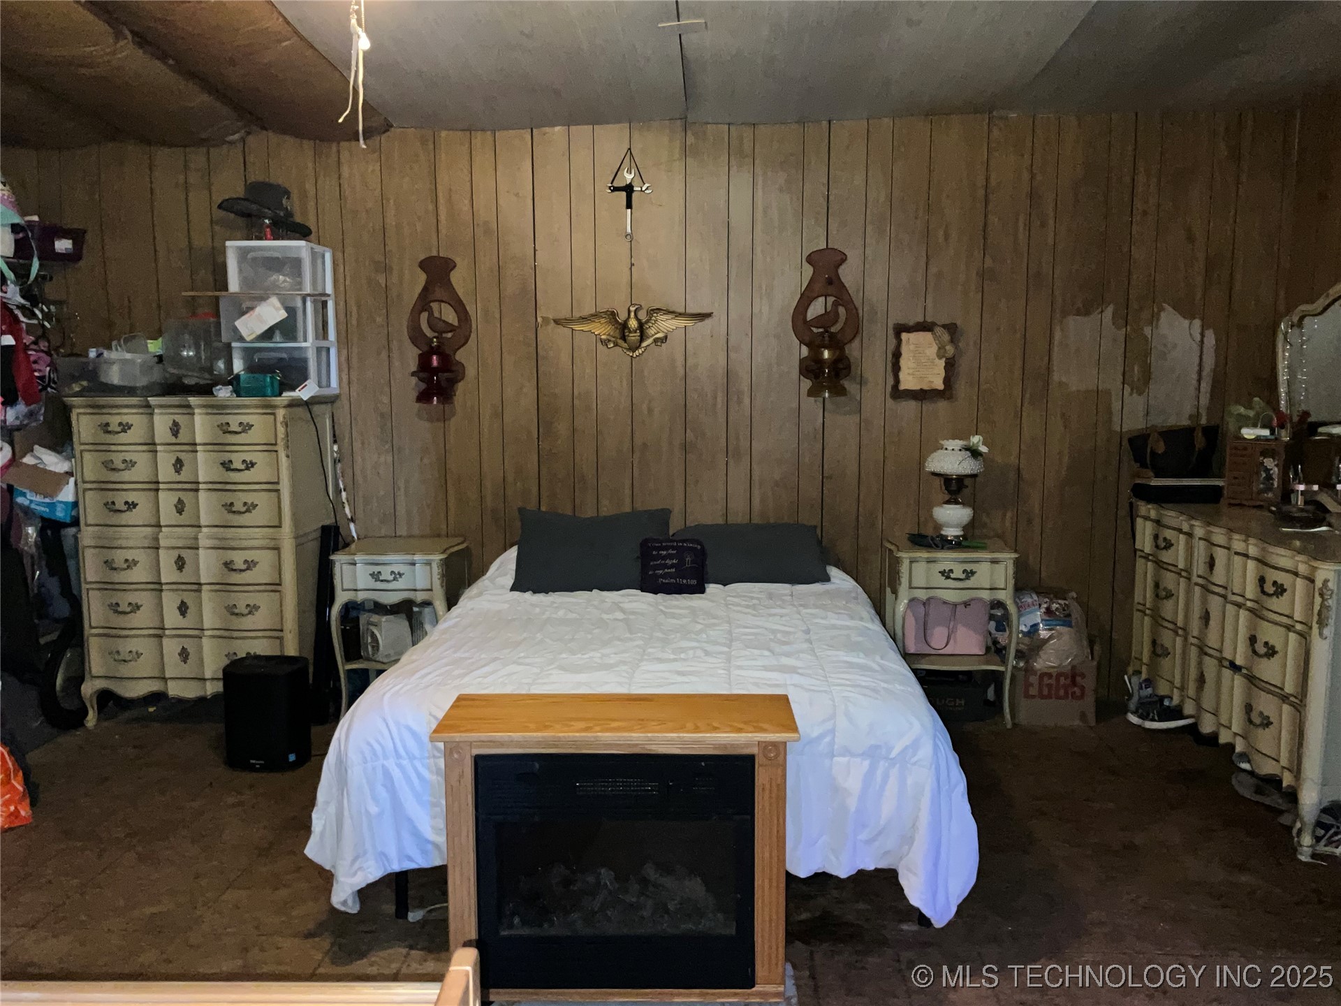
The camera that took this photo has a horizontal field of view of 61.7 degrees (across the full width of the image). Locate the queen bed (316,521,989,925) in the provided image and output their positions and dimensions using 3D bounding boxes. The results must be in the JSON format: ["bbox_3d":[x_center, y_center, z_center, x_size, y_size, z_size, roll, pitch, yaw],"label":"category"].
[{"bbox_3d":[-0.029,0.624,3.838,1.640,0.690,2.070,0,7,3],"label":"queen bed"}]

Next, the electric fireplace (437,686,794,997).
[{"bbox_3d":[-0.116,0.801,2.616,0.795,0.645,0.300,0,7,1],"label":"electric fireplace"}]

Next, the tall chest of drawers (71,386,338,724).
[{"bbox_3d":[-1.870,0.223,4.609,0.890,1.300,0.480,0,7,3],"label":"tall chest of drawers"}]

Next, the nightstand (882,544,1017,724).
[{"bbox_3d":[1.126,0.523,4.597,0.470,0.695,0.370,0,7,3],"label":"nightstand"}]

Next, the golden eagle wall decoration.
[{"bbox_3d":[-0.160,-0.722,4.717,0.675,0.230,0.050,0,7,4],"label":"golden eagle wall decoration"}]

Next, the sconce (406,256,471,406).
[{"bbox_3d":[-0.976,-0.717,4.717,0.265,0.625,0.170,0,7,4],"label":"sconce"}]

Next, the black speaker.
[{"bbox_3d":[-1.466,0.759,4.092,0.250,0.365,0.230,2,7,14],"label":"black speaker"}]

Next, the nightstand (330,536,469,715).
[{"bbox_3d":[-1.099,0.525,4.622,0.470,0.695,0.370,0,7,3],"label":"nightstand"}]

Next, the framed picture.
[{"bbox_3d":[1.054,-0.589,4.663,0.275,0.325,0.030,0,7,4],"label":"framed picture"}]

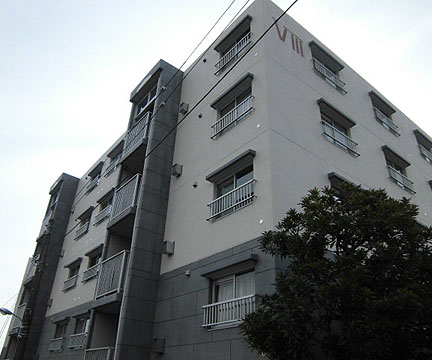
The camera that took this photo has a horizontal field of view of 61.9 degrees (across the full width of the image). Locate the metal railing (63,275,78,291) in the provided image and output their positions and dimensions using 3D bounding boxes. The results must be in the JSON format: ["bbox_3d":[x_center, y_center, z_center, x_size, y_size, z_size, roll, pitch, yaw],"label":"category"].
[{"bbox_3d":[-7.098,5.075,17.577,0.102,0.472,1.846,23,-36,-31],"label":"metal railing"}]

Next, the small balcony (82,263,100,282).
[{"bbox_3d":[-5.454,4.090,15.739,0.102,0.472,1.846,23,-36,-31],"label":"small balcony"}]

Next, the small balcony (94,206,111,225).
[{"bbox_3d":[-5.151,1.642,16.456,0.140,0.465,1.810,24,-36,-31],"label":"small balcony"}]

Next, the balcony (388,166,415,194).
[{"bbox_3d":[6.851,0.024,13.236,1.846,0.472,0.102,23,-36,-31],"label":"balcony"}]

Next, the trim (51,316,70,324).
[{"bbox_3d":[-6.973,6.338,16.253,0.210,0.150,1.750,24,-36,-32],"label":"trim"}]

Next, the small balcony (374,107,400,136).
[{"bbox_3d":[6.646,-2.210,14.010,1.700,0.490,0.140,24,-36,-31],"label":"small balcony"}]

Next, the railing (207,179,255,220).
[{"bbox_3d":[0.376,0.551,9.249,0.102,0.472,1.846,23,-36,-31],"label":"railing"}]

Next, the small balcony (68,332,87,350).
[{"bbox_3d":[-5.510,6.375,14.353,0.102,0.472,1.846,23,-36,-31],"label":"small balcony"}]

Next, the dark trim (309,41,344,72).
[{"bbox_3d":[3.914,-4.307,12.622,1.770,0.130,0.220,24,-36,-31],"label":"dark trim"}]

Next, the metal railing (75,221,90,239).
[{"bbox_3d":[-6.876,2.677,18.551,0.110,0.470,1.760,24,-36,-32],"label":"metal railing"}]

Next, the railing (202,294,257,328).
[{"bbox_3d":[0.250,2.810,7.588,0.140,0.460,1.780,24,-36,-31],"label":"railing"}]

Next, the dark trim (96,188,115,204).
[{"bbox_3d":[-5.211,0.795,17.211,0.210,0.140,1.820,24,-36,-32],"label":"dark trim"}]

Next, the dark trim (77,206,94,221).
[{"bbox_3d":[-6.753,1.747,18.714,0.220,0.130,1.790,24,-36,-31],"label":"dark trim"}]

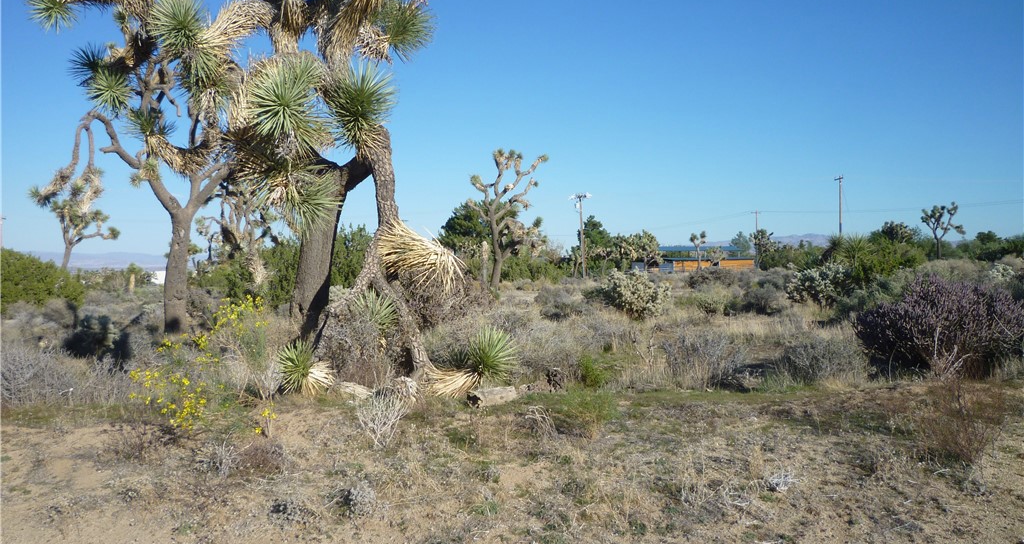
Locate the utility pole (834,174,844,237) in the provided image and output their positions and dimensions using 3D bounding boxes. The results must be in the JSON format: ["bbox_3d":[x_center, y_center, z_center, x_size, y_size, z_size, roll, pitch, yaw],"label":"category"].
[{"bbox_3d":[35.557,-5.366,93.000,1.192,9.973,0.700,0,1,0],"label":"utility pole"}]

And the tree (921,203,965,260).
[{"bbox_3d":[32.116,-2.909,64.000,3.282,4.551,3.000,0,1,0],"label":"tree"}]

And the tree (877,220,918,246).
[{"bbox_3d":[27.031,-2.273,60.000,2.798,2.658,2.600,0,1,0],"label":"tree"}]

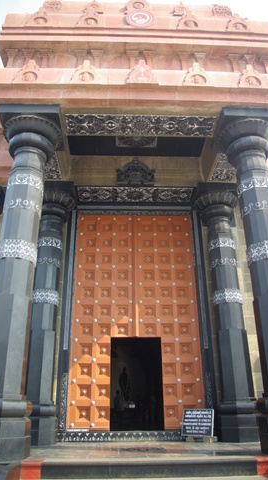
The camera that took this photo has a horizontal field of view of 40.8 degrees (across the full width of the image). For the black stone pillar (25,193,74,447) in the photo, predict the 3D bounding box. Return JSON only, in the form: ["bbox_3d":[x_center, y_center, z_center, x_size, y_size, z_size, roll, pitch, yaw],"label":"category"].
[{"bbox_3d":[-1.999,1.383,7.971,1.050,5.653,1.050,0,-24,-2],"label":"black stone pillar"}]

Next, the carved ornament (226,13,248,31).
[{"bbox_3d":[2.185,-4.593,7.628,0.500,0.550,0.200,0,-24,-2],"label":"carved ornament"}]

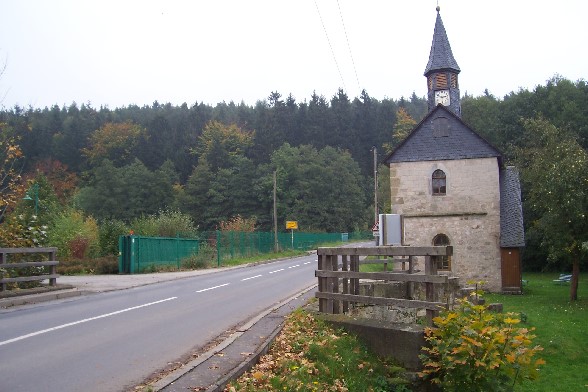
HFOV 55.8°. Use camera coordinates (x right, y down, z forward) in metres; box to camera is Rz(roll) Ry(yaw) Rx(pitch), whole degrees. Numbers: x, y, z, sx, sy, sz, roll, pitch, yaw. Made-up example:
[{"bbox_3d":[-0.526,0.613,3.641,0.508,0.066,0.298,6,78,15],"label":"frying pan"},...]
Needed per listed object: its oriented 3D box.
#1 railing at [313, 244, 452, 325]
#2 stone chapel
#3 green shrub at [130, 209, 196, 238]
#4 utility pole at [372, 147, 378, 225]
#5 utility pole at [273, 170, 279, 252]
[{"bbox_3d":[1.198,1.297,8.108,0.220,1.080,2.541,3,-7,-41],"label":"railing"},{"bbox_3d":[8.992,-2.603,31.821,6.522,15.264,9.300,-2,-5,17],"label":"stone chapel"},{"bbox_3d":[-7.966,2.359,33.863,3.900,3.200,3.400,-1,-5,0],"label":"green shrub"},{"bbox_3d":[6.388,0.561,43.000,0.240,8.635,0.240,-1,-5,0],"label":"utility pole"},{"bbox_3d":[-1.512,1.325,46.000,0.220,6.794,0.220,-1,-5,0],"label":"utility pole"}]

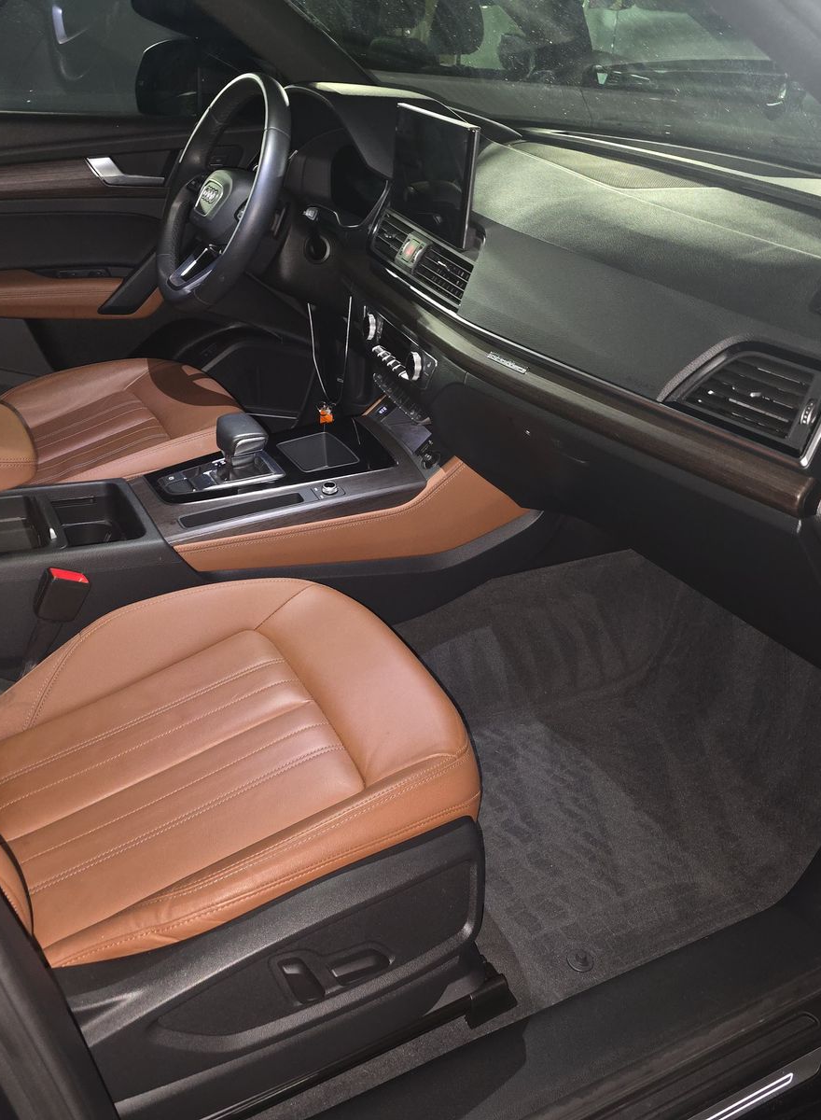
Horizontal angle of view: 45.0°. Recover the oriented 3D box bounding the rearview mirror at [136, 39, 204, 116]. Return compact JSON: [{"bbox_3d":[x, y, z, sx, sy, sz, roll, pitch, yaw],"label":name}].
[{"bbox_3d":[-0.469,-0.978,2.014,0.120,0.150,0.210,-20,37,-35],"label":"rearview mirror"}]

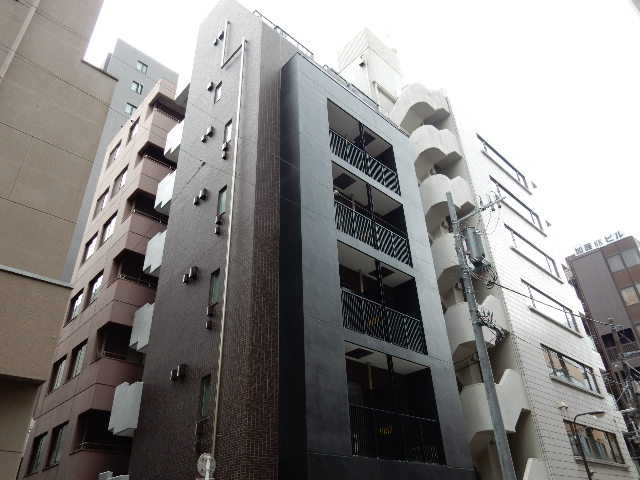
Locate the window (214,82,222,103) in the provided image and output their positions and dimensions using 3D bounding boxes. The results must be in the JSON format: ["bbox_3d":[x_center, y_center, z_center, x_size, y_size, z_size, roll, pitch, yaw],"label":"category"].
[{"bbox_3d":[-3.859,-5.596,17.769,0.120,1.000,0.430,25,-42,-37],"label":"window"}]

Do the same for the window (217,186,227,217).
[{"bbox_3d":[-2.945,-1.146,14.151,0.120,1.000,0.430,25,-42,-37],"label":"window"}]

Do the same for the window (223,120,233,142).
[{"bbox_3d":[-3.069,-3.614,15.698,0.120,1.000,0.430,25,-42,-37],"label":"window"}]

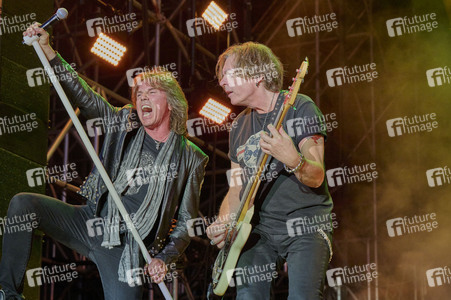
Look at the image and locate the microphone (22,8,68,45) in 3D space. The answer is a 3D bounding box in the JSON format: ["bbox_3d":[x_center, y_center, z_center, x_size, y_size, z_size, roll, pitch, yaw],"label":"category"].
[{"bbox_3d":[-0.809,-0.551,5.050,0.250,0.051,0.051,-37,0,5],"label":"microphone"}]

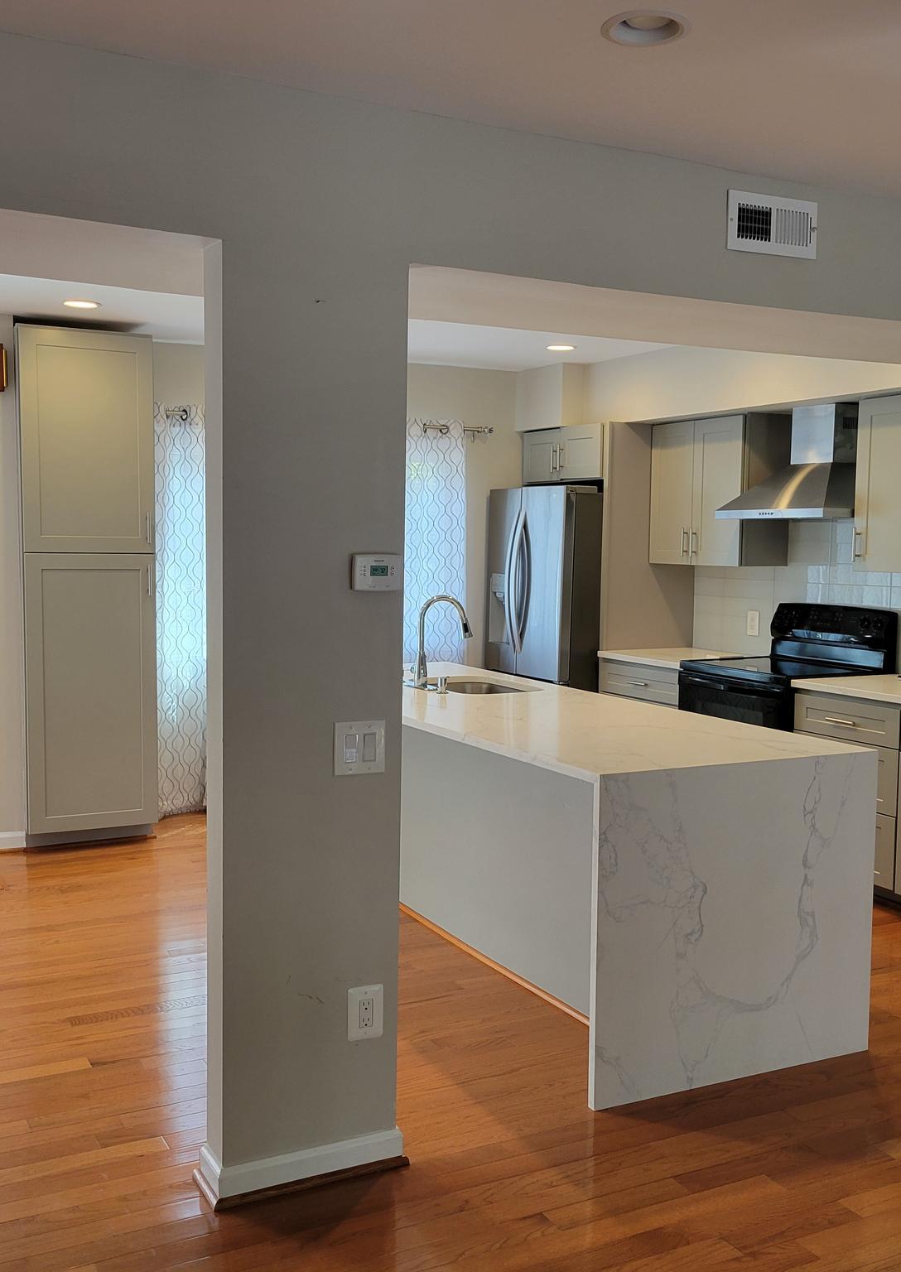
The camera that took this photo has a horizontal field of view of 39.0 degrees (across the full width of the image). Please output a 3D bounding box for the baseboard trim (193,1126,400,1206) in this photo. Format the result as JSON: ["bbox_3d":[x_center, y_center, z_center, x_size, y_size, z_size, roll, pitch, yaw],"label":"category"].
[{"bbox_3d":[-0.340,1.193,2.929,0.465,0.070,0.175,-1,5,-26],"label":"baseboard trim"}]

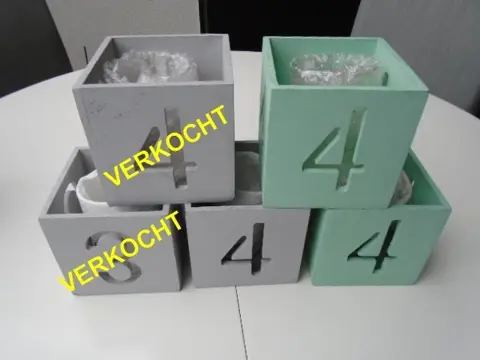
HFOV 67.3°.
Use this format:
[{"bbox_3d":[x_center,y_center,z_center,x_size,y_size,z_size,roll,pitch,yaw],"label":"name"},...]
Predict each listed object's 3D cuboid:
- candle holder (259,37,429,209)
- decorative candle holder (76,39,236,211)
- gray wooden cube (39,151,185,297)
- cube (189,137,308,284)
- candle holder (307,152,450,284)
[{"bbox_3d":[0.082,-0.057,0.348,0.118,0.118,0.118,0,39,0],"label":"candle holder"},{"bbox_3d":[-0.068,-0.061,0.353,0.119,0.120,0.119,-2,39,-3],"label":"decorative candle holder"},{"bbox_3d":[-0.131,0.044,0.418,0.119,0.120,0.119,-2,39,-3],"label":"gray wooden cube"},{"bbox_3d":[0.005,0.037,0.426,0.119,0.120,0.119,-1,39,-2],"label":"cube"},{"bbox_3d":[0.140,0.037,0.421,0.118,0.118,0.118,0,39,0],"label":"candle holder"}]

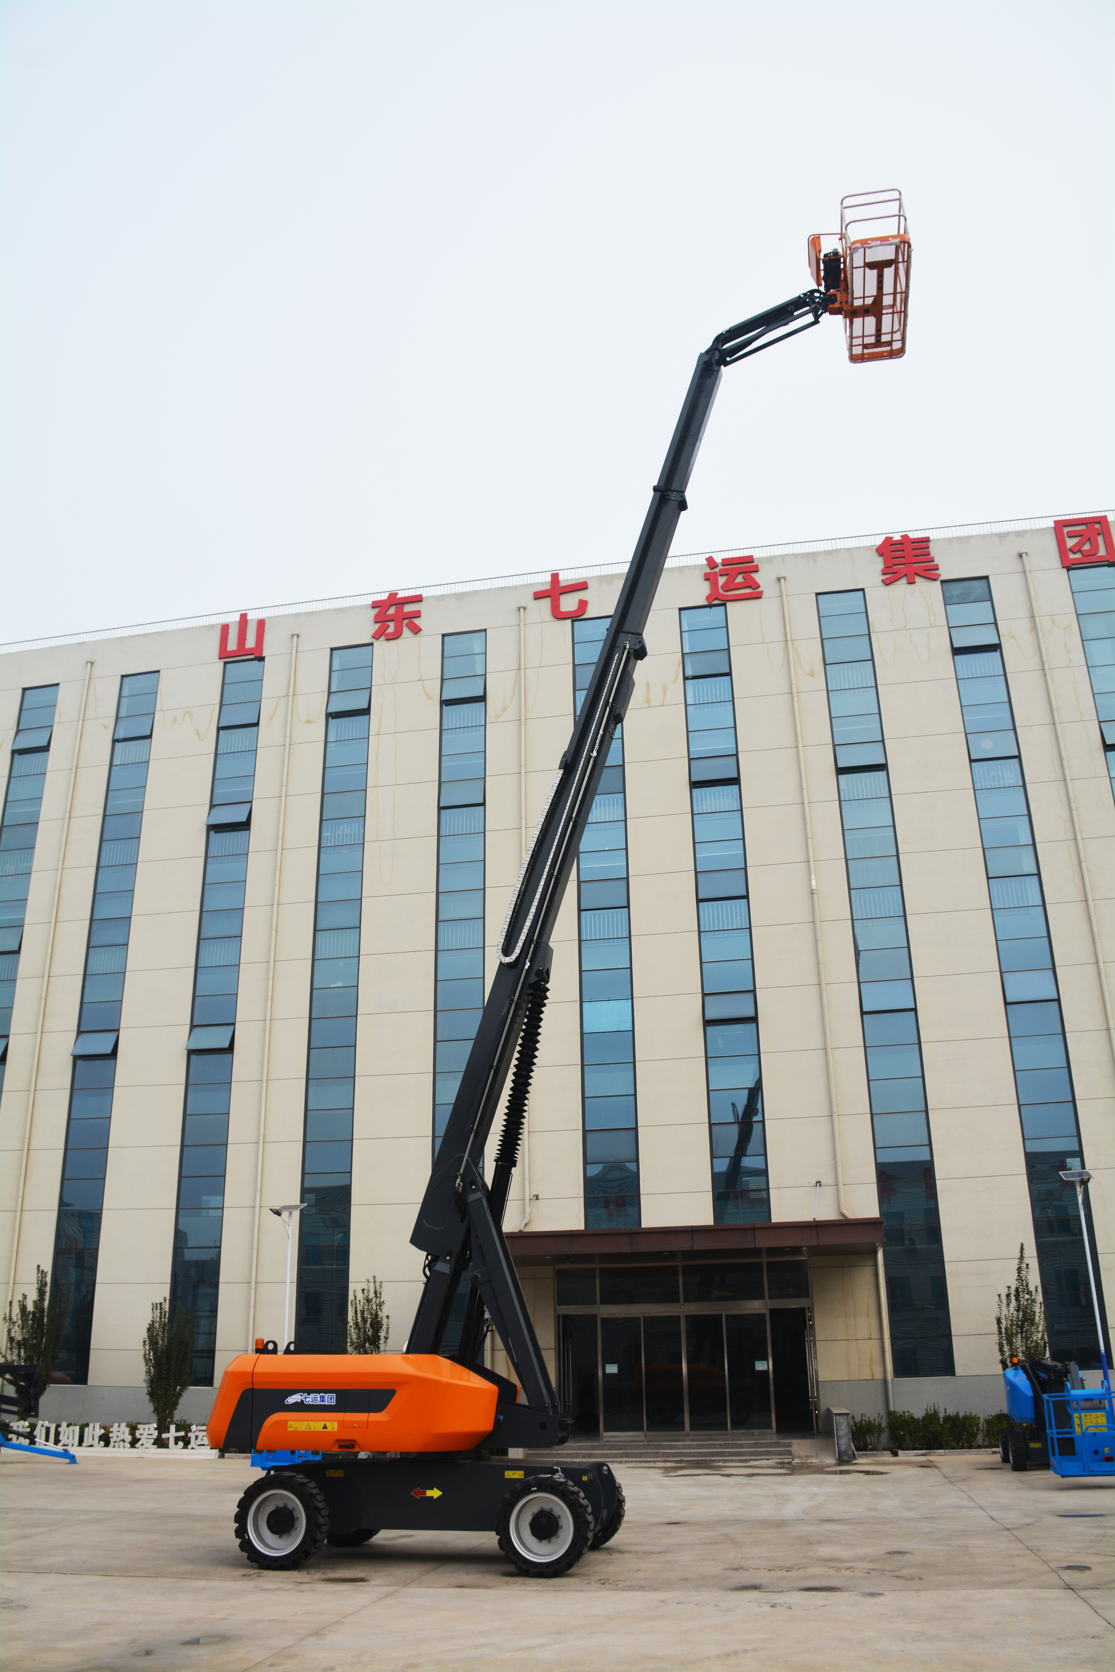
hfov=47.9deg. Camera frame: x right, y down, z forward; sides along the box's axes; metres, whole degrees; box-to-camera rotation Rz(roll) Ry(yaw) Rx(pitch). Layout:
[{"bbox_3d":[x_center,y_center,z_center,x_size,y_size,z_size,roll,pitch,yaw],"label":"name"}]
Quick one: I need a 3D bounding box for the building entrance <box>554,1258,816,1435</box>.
[{"bbox_3d":[2.984,12.153,30.030,6.150,4.100,0.400,-5,-21,10],"label":"building entrance"}]

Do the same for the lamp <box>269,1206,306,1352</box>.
[{"bbox_3d":[-6.672,11.809,30.276,0.800,5.700,1.500,-5,-21,10],"label":"lamp"}]

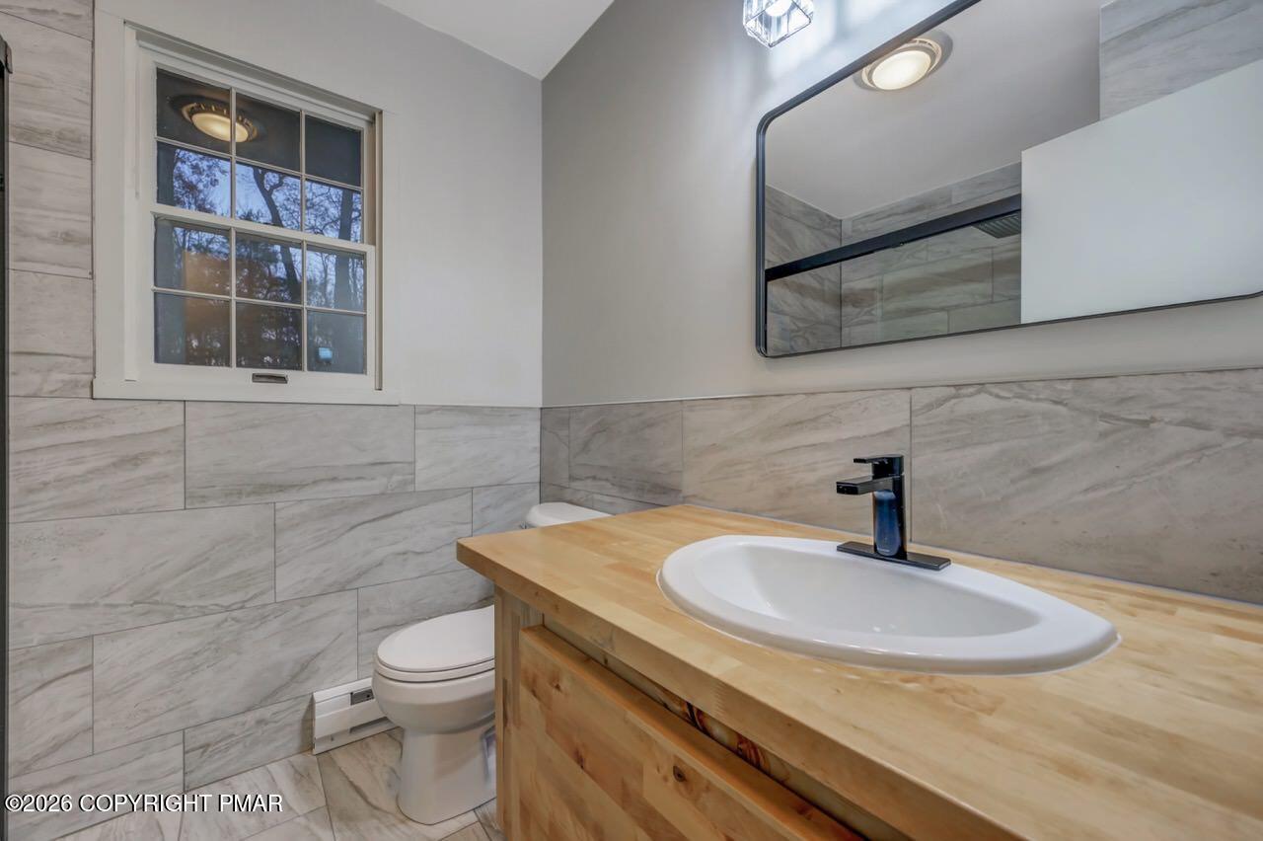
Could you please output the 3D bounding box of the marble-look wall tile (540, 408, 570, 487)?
[{"bbox_3d":[-0.302,0.103,1.961,0.012,0.304,0.229,1,-1,-38],"label":"marble-look wall tile"}]

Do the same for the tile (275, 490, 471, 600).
[{"bbox_3d":[-0.850,0.405,1.686,0.606,0.305,0.012,1,-1,-38],"label":"tile"}]

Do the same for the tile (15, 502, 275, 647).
[{"bbox_3d":[-1.320,0.401,1.322,0.585,0.305,0.012,1,-1,-38],"label":"tile"}]

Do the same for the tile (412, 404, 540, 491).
[{"bbox_3d":[-0.576,0.102,1.901,0.496,0.304,0.012,1,-1,-38],"label":"tile"}]

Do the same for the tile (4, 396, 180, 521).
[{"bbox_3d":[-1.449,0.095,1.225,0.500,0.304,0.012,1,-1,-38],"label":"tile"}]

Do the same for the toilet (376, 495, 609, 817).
[{"bbox_3d":[-0.405,0.671,1.492,0.690,0.729,0.470,1,-1,-38],"label":"toilet"}]

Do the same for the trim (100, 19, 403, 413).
[{"bbox_3d":[-1.111,-0.557,1.501,0.727,1.004,0.050,1,-1,-38],"label":"trim"}]

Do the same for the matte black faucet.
[{"bbox_3d":[0.367,0.135,0.741,0.160,0.159,0.152,1,-1,-38],"label":"matte black faucet"}]

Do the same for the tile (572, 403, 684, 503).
[{"bbox_3d":[-0.044,0.101,1.629,0.012,0.304,0.612,1,-1,-38],"label":"tile"}]

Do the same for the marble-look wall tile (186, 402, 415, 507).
[{"bbox_3d":[-1.012,0.099,1.563,0.606,0.304,0.012,1,-1,-38],"label":"marble-look wall tile"}]

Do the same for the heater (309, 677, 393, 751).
[{"bbox_3d":[-0.690,0.949,1.758,0.760,0.175,0.062,1,-1,-38],"label":"heater"}]

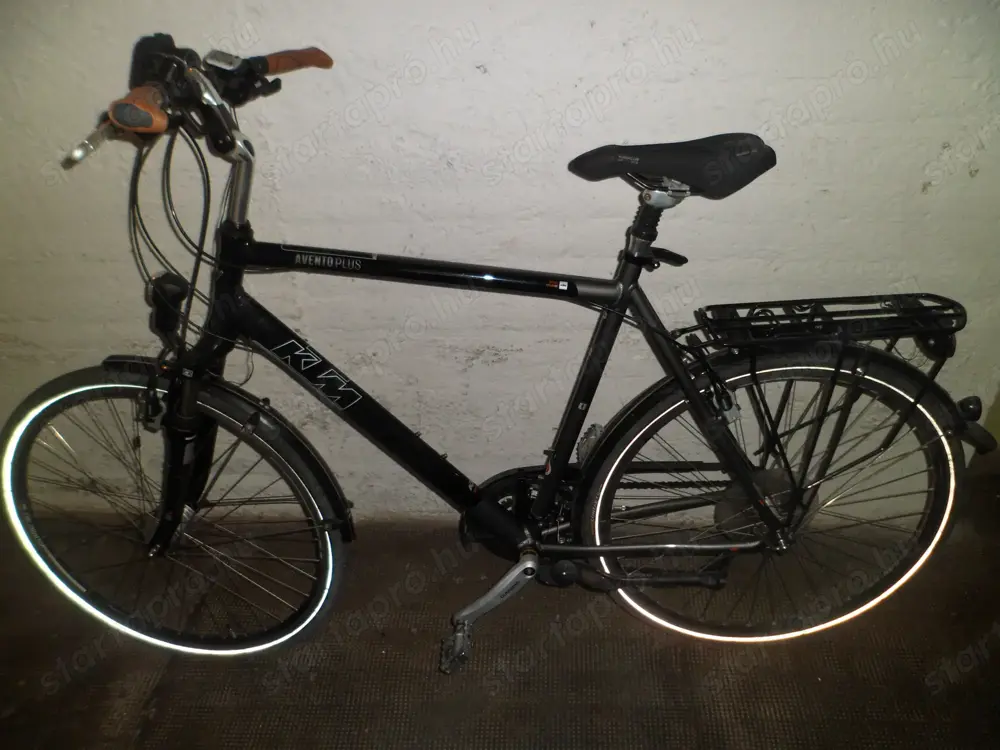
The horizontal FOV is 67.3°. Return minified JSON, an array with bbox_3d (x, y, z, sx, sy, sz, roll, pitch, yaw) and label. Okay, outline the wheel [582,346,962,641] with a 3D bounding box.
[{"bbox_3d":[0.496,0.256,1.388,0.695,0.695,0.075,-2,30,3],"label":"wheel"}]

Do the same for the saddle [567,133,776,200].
[{"bbox_3d":[0.239,-0.299,1.078,0.279,0.075,0.159,-2,30,3],"label":"saddle"}]

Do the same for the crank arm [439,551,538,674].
[{"bbox_3d":[-0.020,0.439,1.373,0.227,0.075,0.136,-35,23,19],"label":"crank arm"}]

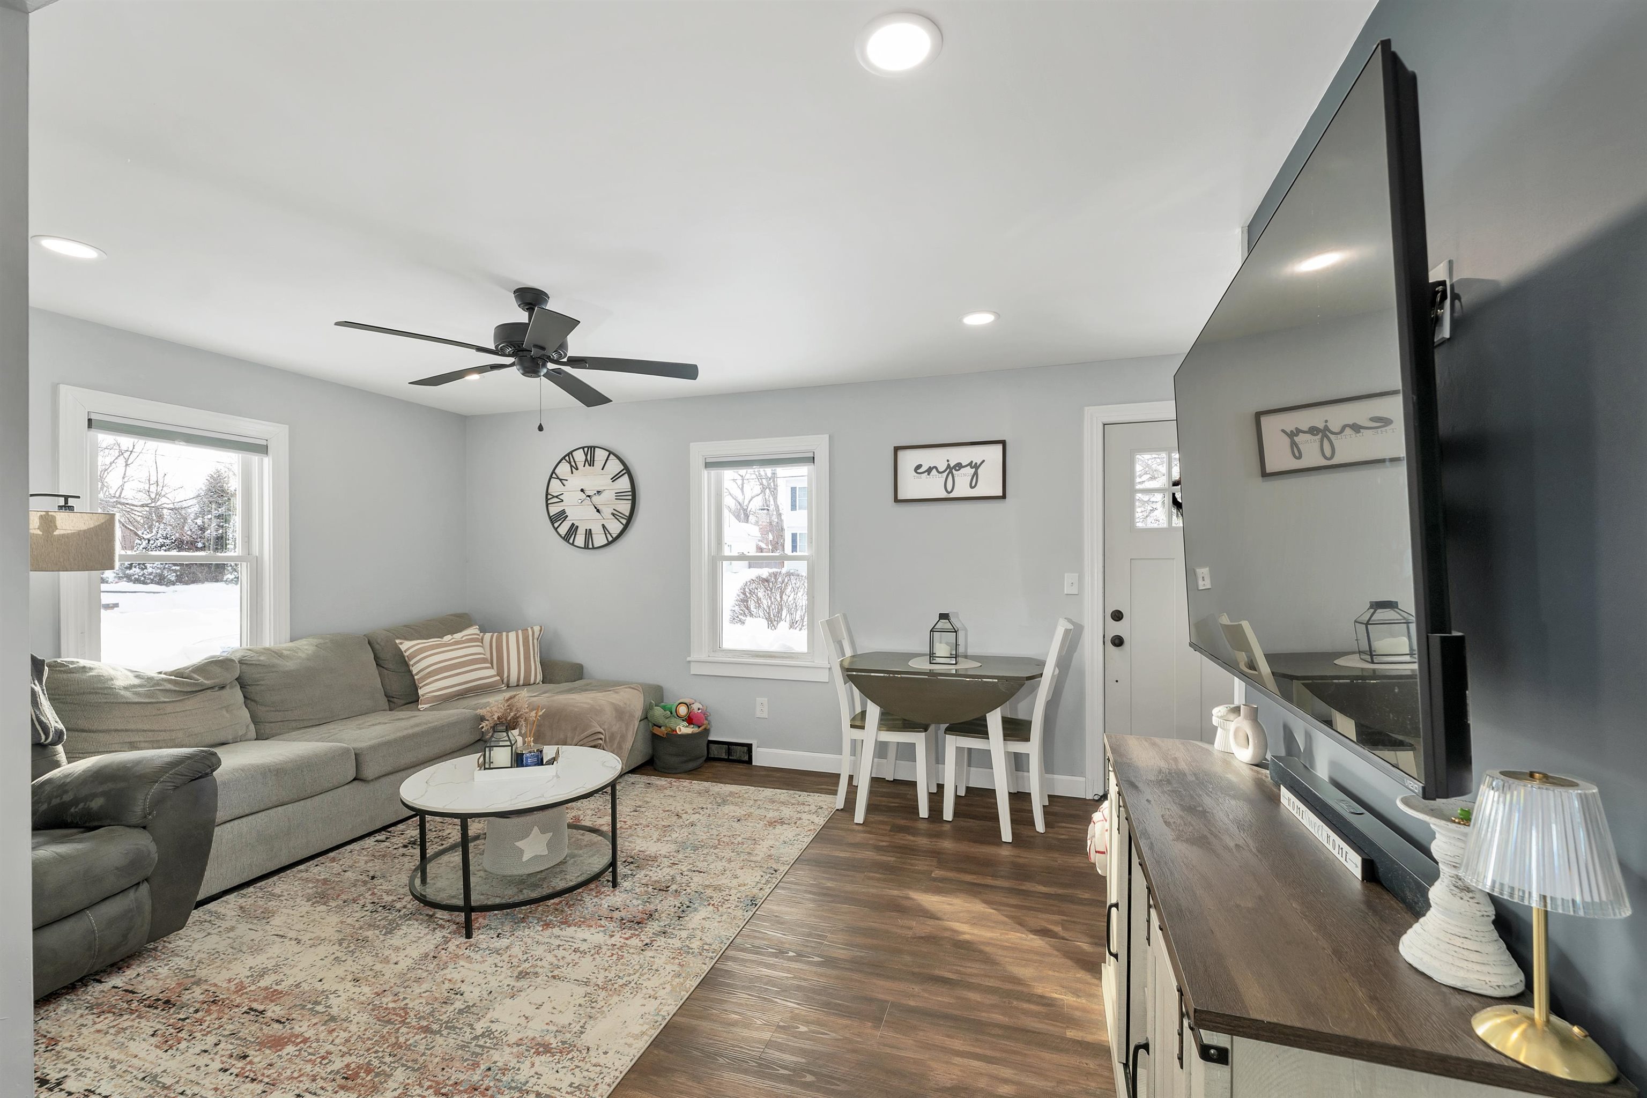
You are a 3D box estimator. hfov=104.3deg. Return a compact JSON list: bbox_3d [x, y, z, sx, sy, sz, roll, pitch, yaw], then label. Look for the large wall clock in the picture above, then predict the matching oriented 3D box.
[{"bbox_3d":[-1.648,-0.359,4.527,0.728,0.728,0.045,0,0,18],"label":"large wall clock"}]

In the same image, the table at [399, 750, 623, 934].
[{"bbox_3d":[-1.251,1.148,2.651,0.800,0.455,0.800,0,0,0],"label":"table"}]

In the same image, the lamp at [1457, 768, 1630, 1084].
[{"bbox_3d":[0.866,0.436,0.777,0.137,0.328,0.137,0,-1,19],"label":"lamp"}]

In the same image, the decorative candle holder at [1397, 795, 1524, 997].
[{"bbox_3d":[0.908,0.487,0.916,0.130,0.224,0.130,0,0,18],"label":"decorative candle holder"}]

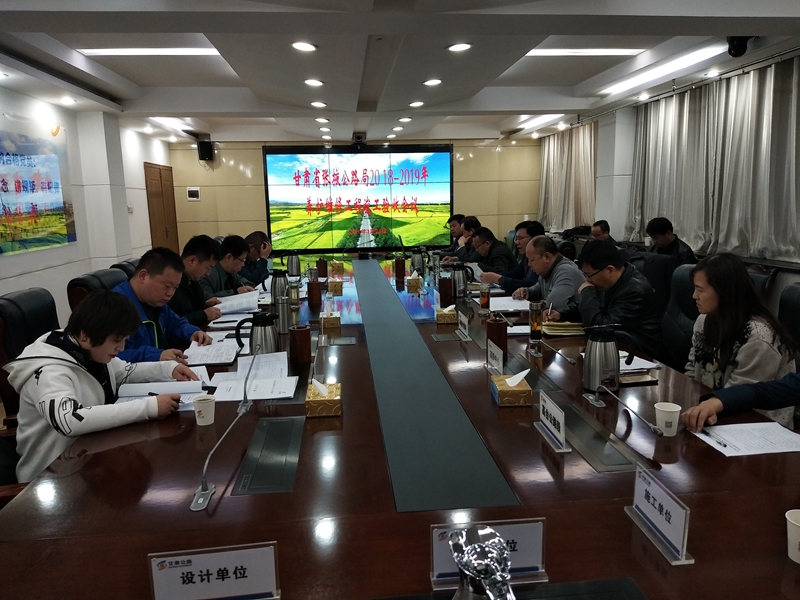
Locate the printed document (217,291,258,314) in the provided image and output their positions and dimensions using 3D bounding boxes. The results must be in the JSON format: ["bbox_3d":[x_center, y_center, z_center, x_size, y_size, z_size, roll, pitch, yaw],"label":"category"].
[{"bbox_3d":[-0.974,0.018,3.625,0.275,0.050,0.210,-8,28,-2],"label":"printed document"}]

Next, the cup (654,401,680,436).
[{"bbox_3d":[0.789,0.354,1.757,0.071,0.085,0.071,-1,9,0],"label":"cup"}]

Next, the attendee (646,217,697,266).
[{"bbox_3d":[2.173,-0.062,5.101,0.780,1.275,0.560,-4,9,-13],"label":"attendee"}]

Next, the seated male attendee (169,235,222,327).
[{"bbox_3d":[-1.175,0.247,3.690,0.740,1.275,0.560,-1,9,5],"label":"seated male attendee"}]

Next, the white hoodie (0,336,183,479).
[{"bbox_3d":[-1.097,0.379,2.091,0.580,0.560,0.600,-3,9,-8],"label":"white hoodie"}]

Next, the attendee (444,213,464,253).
[{"bbox_3d":[0.764,-0.397,7.333,0.780,1.295,0.550,-4,9,-13],"label":"attendee"}]

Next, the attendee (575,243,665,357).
[{"bbox_3d":[1.070,0.306,3.102,0.640,1.230,0.540,0,9,6],"label":"attendee"}]

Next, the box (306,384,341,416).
[{"bbox_3d":[-0.256,0.341,2.047,0.112,0.056,0.168,-2,9,-5],"label":"box"}]

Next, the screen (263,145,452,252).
[{"bbox_3d":[-0.665,-1.706,10.201,3.170,1.760,0.120,-2,9,-5],"label":"screen"}]

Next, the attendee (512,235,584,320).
[{"bbox_3d":[0.945,0.171,4.004,0.640,1.210,0.540,0,9,8],"label":"attendee"}]

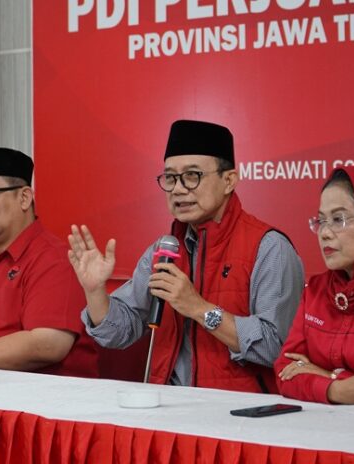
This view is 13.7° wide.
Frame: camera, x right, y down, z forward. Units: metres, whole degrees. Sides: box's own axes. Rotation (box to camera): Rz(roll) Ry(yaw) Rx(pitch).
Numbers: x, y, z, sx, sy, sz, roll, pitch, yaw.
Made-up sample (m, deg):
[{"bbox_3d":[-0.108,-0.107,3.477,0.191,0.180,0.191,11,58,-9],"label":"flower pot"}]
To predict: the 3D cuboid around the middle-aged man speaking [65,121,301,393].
[{"bbox_3d":[0.035,0.424,3.797,0.550,1.436,0.680,1,1,38],"label":"middle-aged man speaking"}]

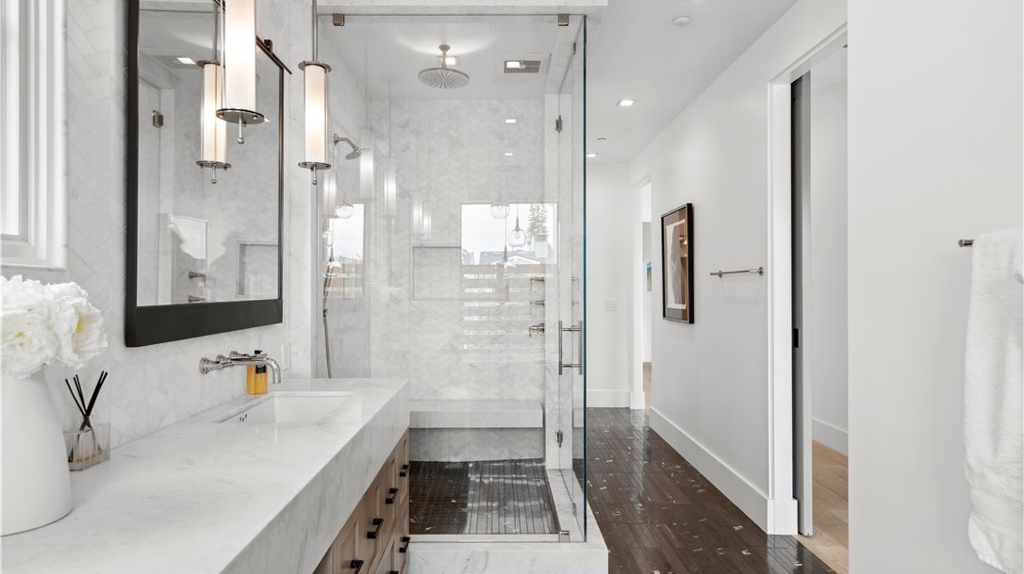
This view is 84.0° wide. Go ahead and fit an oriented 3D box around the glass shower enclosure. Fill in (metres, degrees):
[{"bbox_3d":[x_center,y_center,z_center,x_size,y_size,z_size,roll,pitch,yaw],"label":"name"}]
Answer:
[{"bbox_3d":[-0.300,-0.042,3.240,1.280,2.500,1.090,0,0,-1],"label":"glass shower enclosure"}]

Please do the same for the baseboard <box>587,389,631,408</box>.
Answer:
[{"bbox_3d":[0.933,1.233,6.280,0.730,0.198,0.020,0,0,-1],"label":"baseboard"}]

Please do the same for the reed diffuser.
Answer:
[{"bbox_3d":[-1.035,0.321,1.385,0.070,0.220,0.120,0,0,-1],"label":"reed diffuser"}]

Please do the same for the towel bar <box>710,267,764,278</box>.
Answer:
[{"bbox_3d":[1.338,-0.087,3.430,0.080,0.048,0.620,0,0,-1],"label":"towel bar"}]

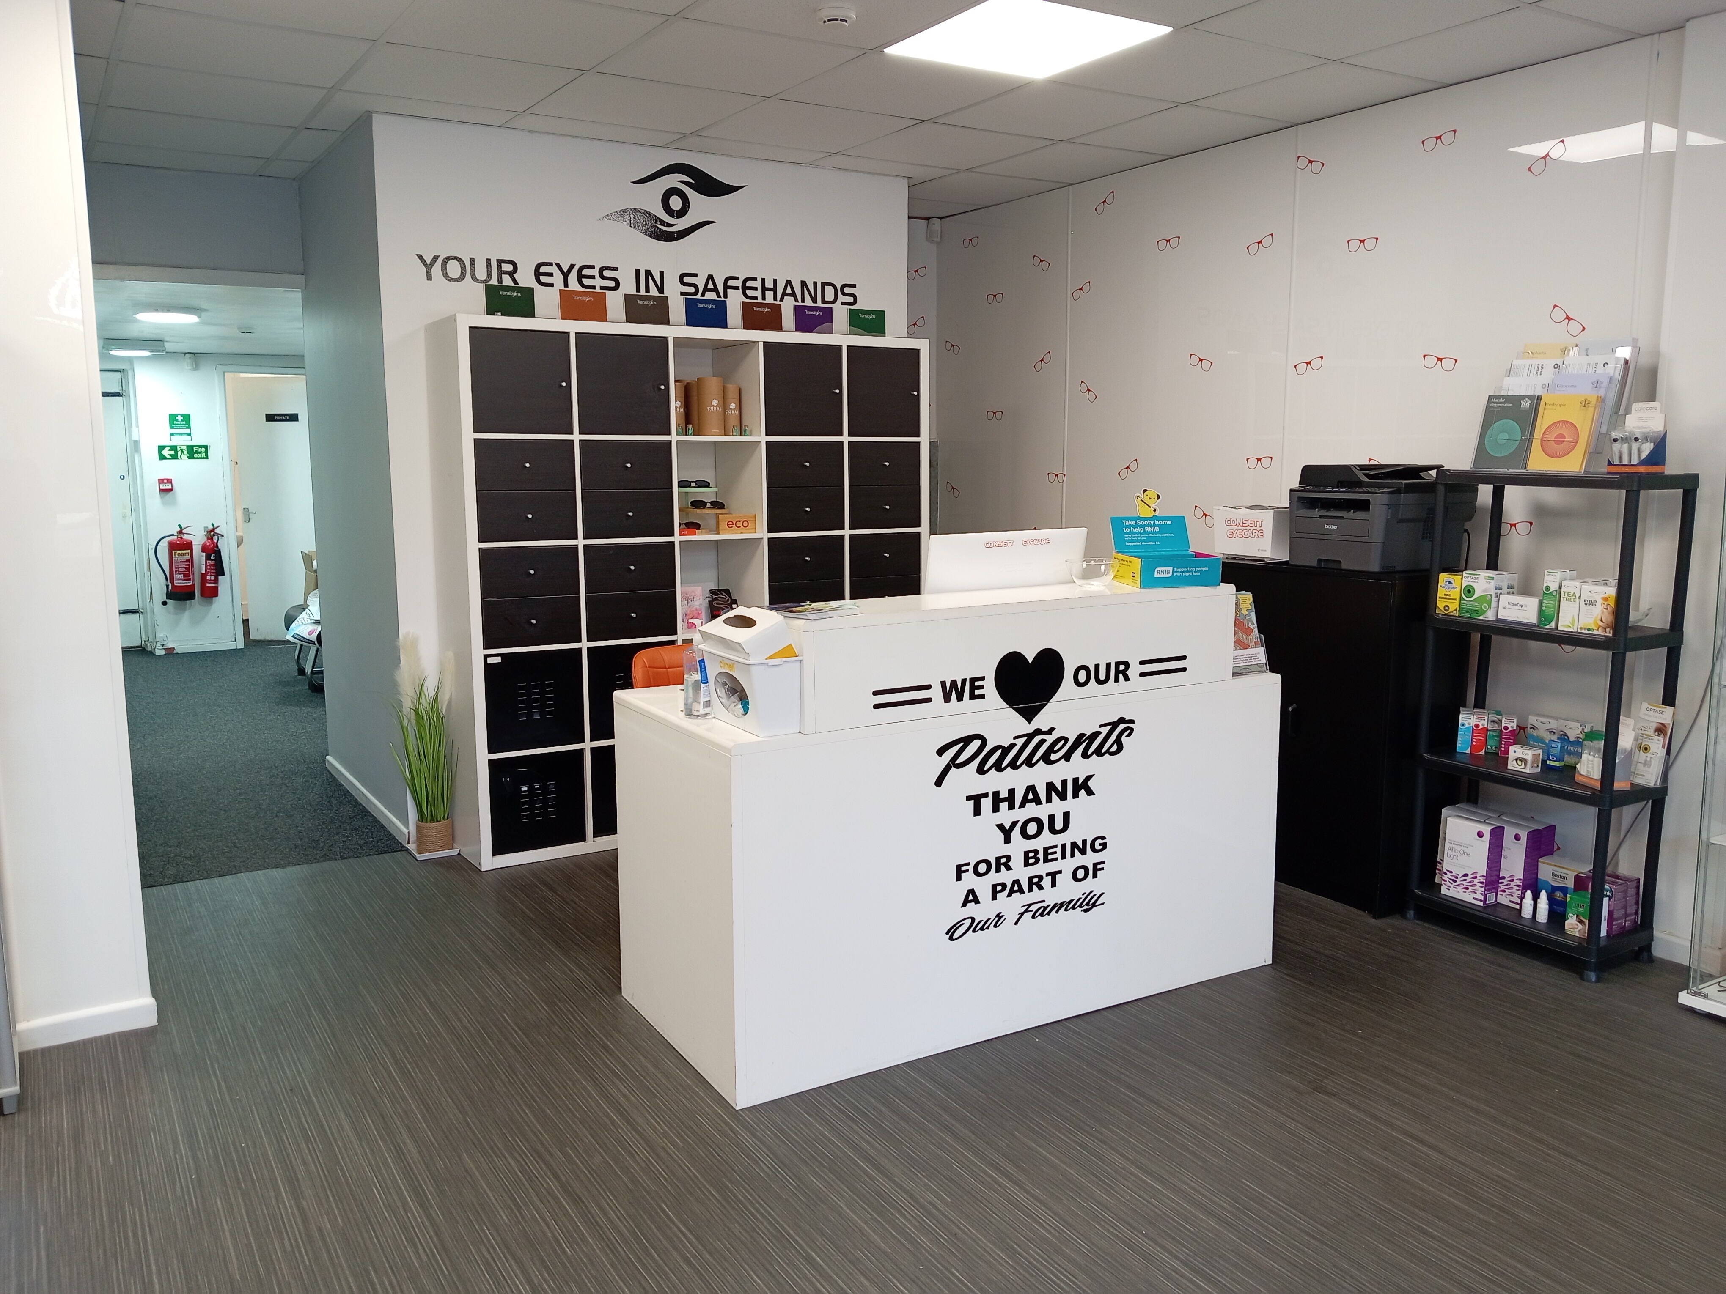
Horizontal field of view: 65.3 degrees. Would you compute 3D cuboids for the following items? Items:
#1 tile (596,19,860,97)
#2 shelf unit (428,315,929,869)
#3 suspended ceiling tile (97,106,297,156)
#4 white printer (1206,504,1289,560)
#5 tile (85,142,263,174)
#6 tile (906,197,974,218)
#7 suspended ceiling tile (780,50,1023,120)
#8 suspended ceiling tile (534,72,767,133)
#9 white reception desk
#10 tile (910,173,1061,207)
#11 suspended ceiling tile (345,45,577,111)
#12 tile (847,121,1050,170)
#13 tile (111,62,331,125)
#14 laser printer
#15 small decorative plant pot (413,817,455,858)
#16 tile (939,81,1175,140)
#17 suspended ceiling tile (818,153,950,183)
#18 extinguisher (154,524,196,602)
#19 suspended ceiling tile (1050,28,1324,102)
[{"bbox_3d":[-0.386,-1.689,3.864,0.594,0.018,0.594,-6,10,-31],"label":"tile"},{"bbox_3d":[-0.615,-0.244,5.045,1.820,1.820,0.391,-5,10,-32],"label":"shelf unit"},{"bbox_3d":[-2.356,-1.814,4.748,0.594,0.018,0.594,-6,10,-31],"label":"suspended ceiling tile"},{"bbox_3d":[1.416,-0.391,4.608,0.340,0.178,0.240,-5,10,-32],"label":"white printer"},{"bbox_3d":[-2.614,-1.875,5.159,0.594,0.018,0.372,-6,10,-31],"label":"tile"},{"bbox_3d":[0.227,-2.052,6.246,0.582,0.018,0.438,-6,10,-31],"label":"tile"},{"bbox_3d":[0.121,-1.741,4.177,0.595,0.020,0.595,-5,10,-31],"label":"suspended ceiling tile"},{"bbox_3d":[-0.703,-1.766,4.368,0.592,0.020,0.592,-5,10,-32],"label":"suspended ceiling tile"},{"bbox_3d":[0.246,0.373,3.513,1.610,1.040,0.705,-5,10,-30],"label":"white reception desk"},{"bbox_3d":[0.500,-1.986,5.806,0.576,0.018,0.594,-6,10,-31],"label":"tile"},{"bbox_3d":[-1.212,-1.717,4.054,0.592,0.020,0.592,-5,10,-32],"label":"suspended ceiling tile"},{"bbox_3d":[0.316,-1.863,4.994,0.594,0.018,0.594,-6,10,-31],"label":"tile"},{"bbox_3d":[-2.041,-1.742,4.245,0.595,0.020,0.595,-5,10,-31],"label":"tile"},{"bbox_3d":[1.656,-0.416,4.283,0.400,0.315,0.405,-5,10,-31],"label":"laser printer"},{"bbox_3d":[-1.492,0.660,4.701,0.125,0.122,0.125,0,9,0],"label":"small decorative plant pot"},{"bbox_3d":[0.631,-1.790,4.491,0.595,0.020,0.595,-5,10,-31],"label":"tile"},{"bbox_3d":[-0.004,-1.938,5.498,0.595,0.020,0.595,-5,10,-31],"label":"suspended ceiling tile"},{"bbox_3d":[-4.750,-0.579,9.300,0.254,0.534,0.190,-5,10,-32],"label":"extinguisher"},{"bbox_3d":[0.950,-1.714,3.986,0.594,0.018,0.594,-6,10,-31],"label":"suspended ceiling tile"}]

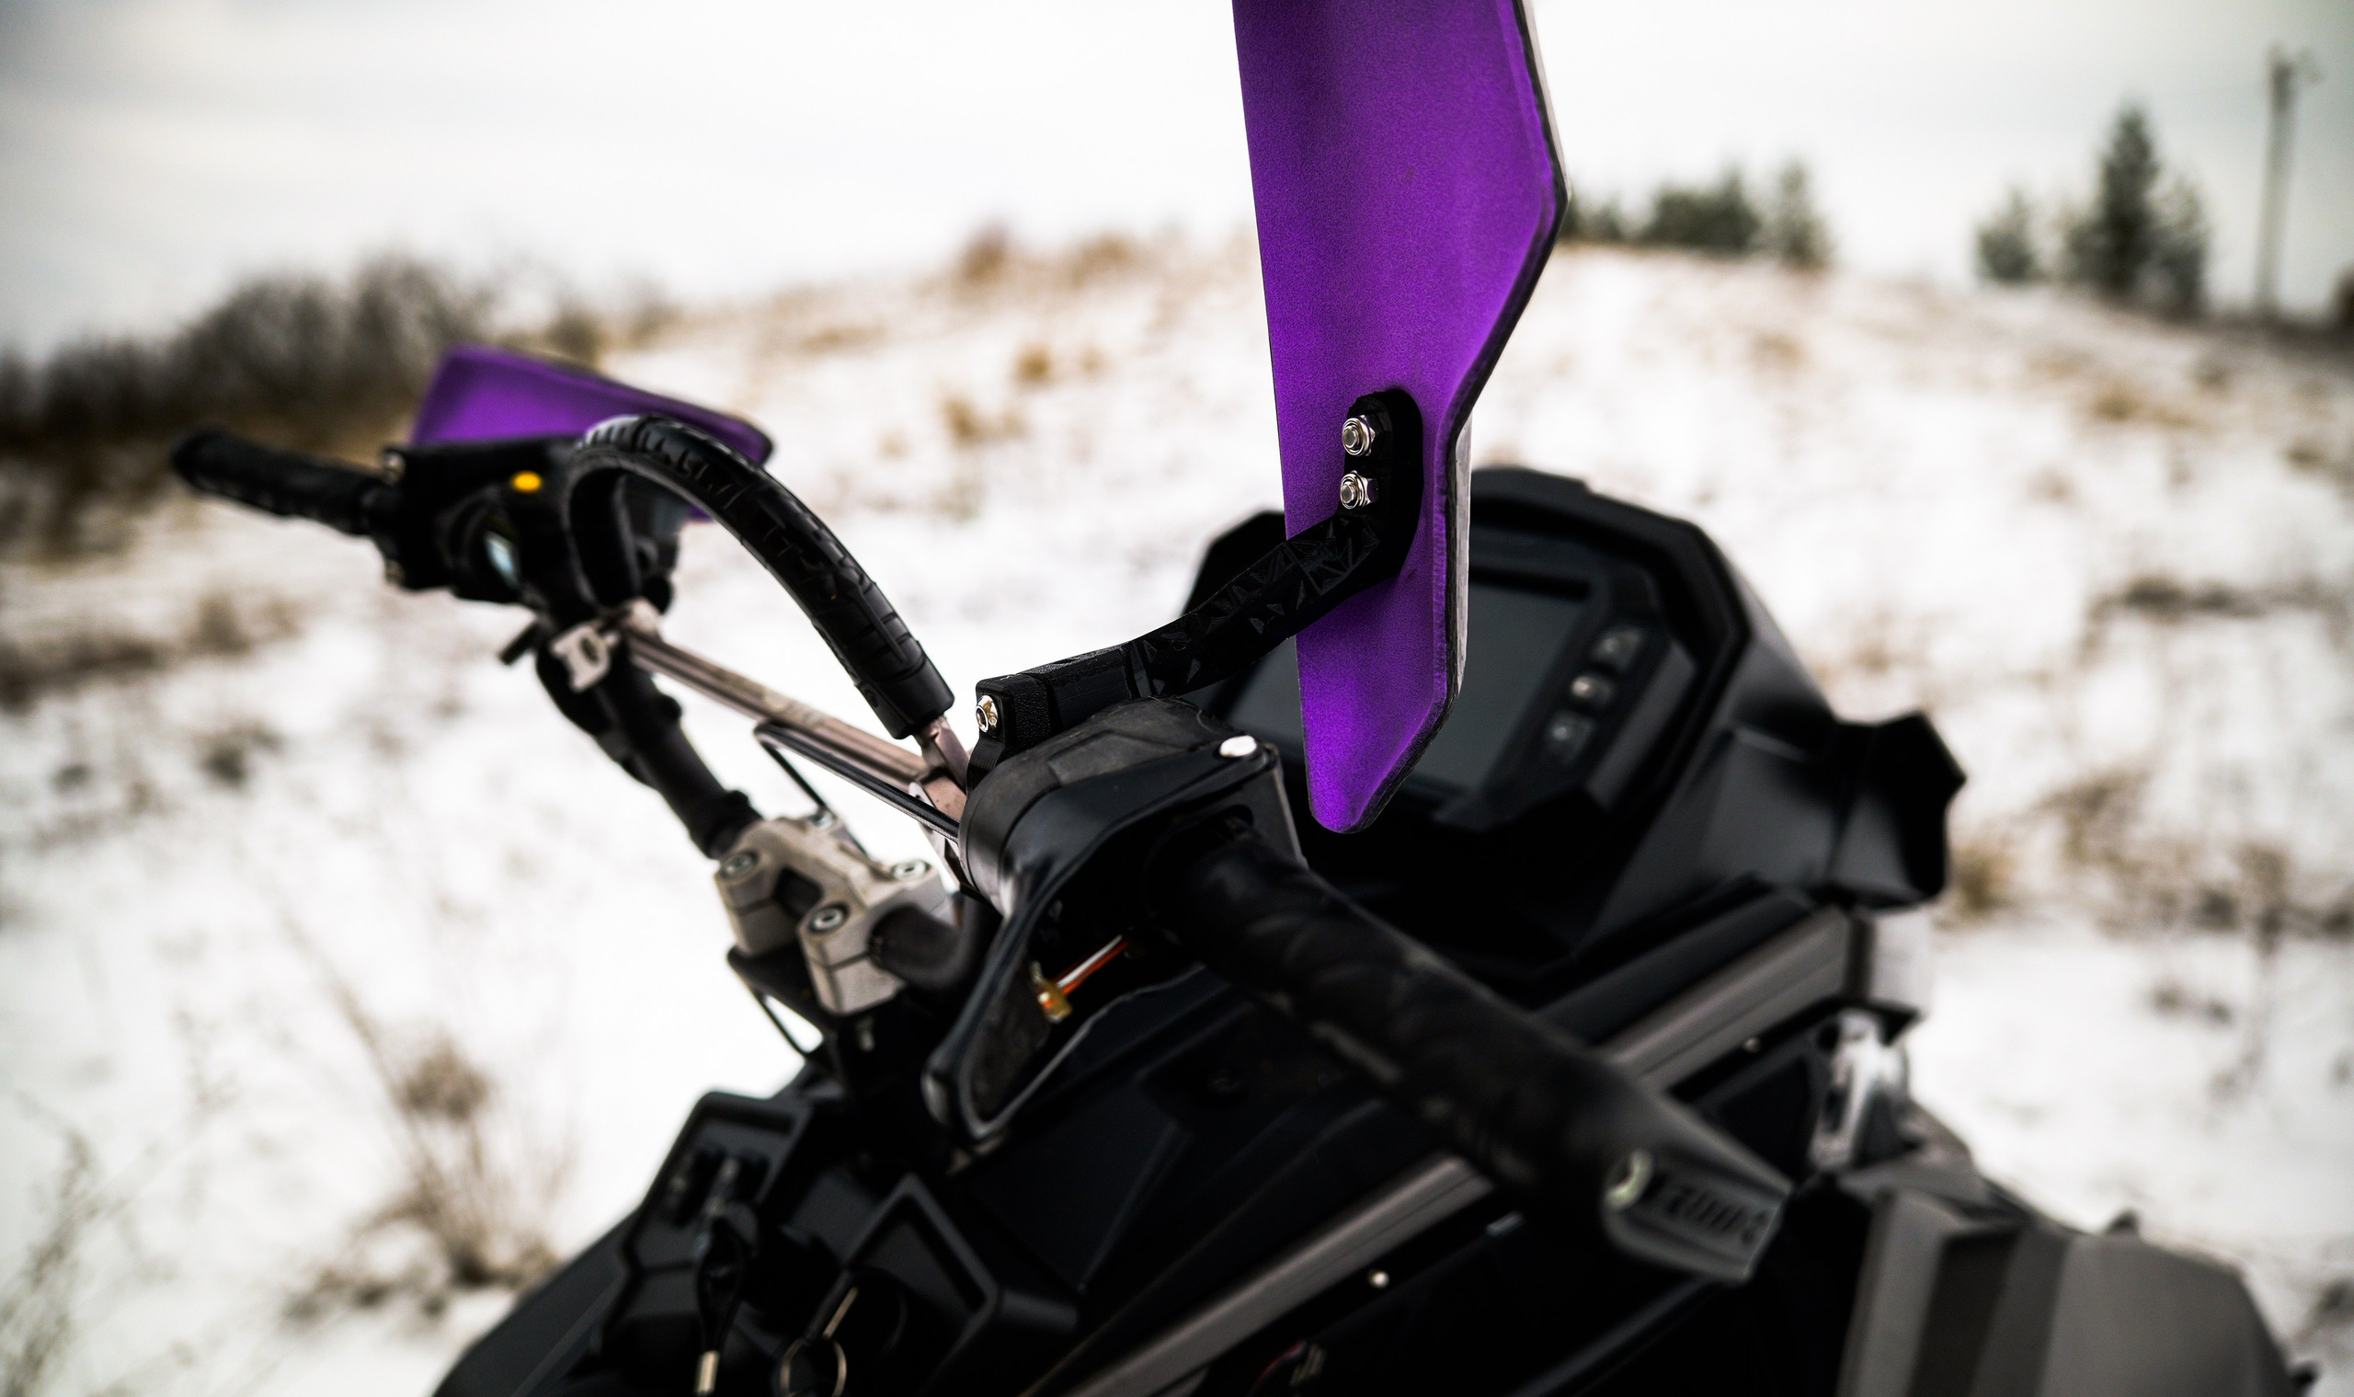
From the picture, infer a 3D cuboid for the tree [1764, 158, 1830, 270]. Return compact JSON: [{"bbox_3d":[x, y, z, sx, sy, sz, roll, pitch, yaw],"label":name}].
[{"bbox_3d":[11.457,-8.904,35.000,1.290,2.035,1.290,3,8,18],"label":"tree"}]

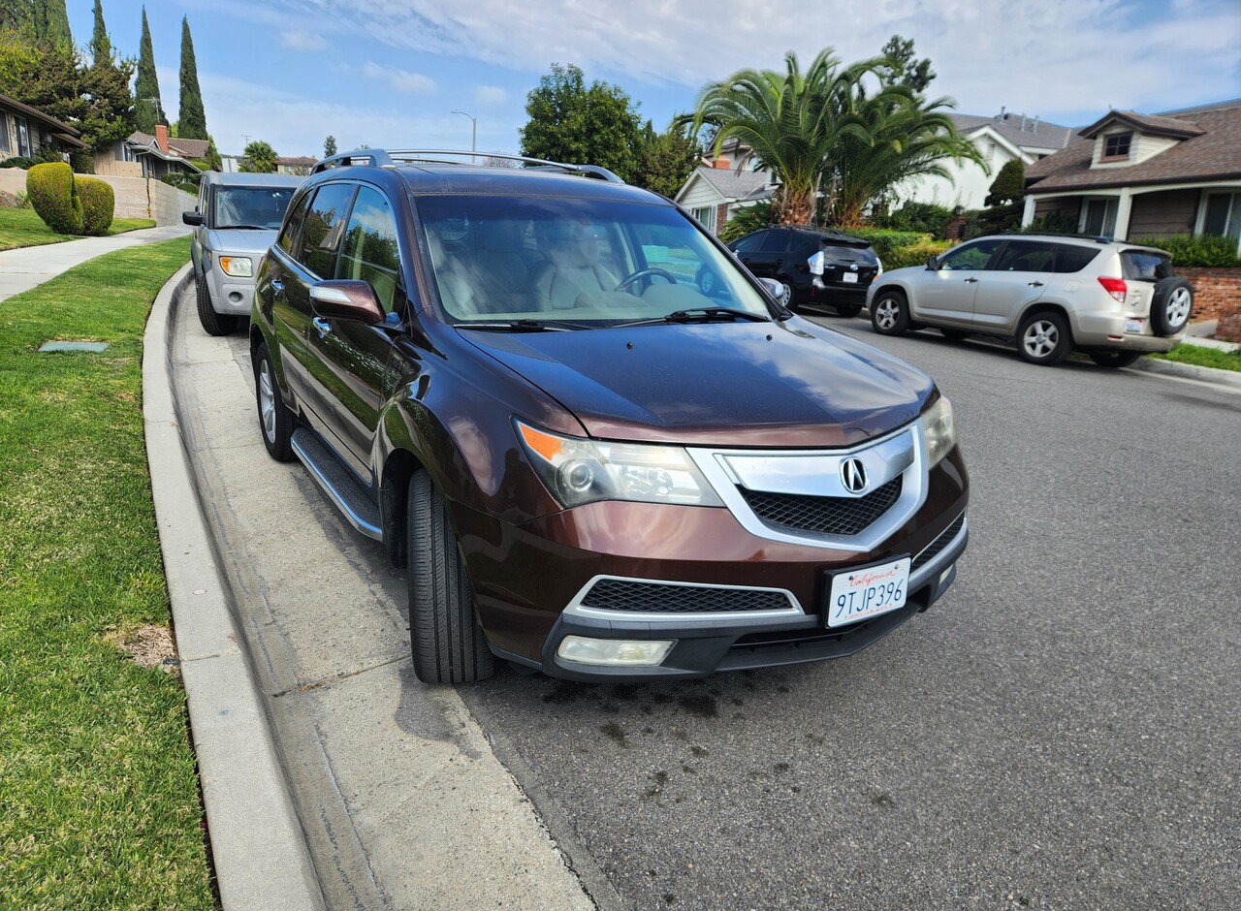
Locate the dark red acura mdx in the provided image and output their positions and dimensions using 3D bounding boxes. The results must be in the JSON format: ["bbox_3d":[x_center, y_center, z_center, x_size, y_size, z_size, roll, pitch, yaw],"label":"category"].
[{"bbox_3d":[-0.535,-0.564,4.156,2.030,1.740,4.870,-7,18,-29],"label":"dark red acura mdx"}]

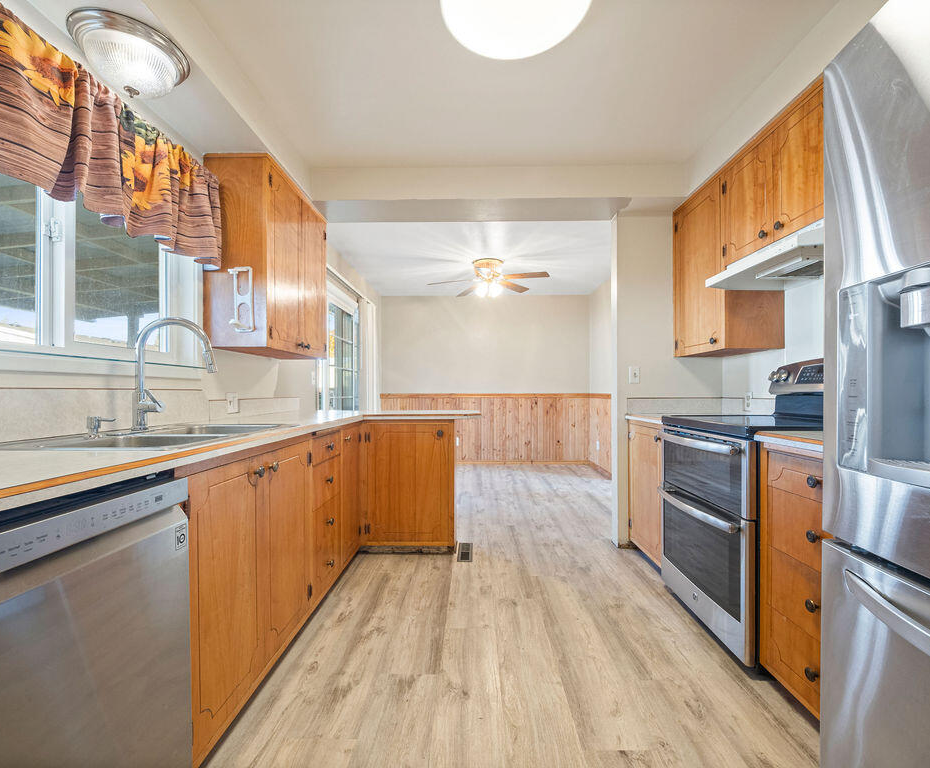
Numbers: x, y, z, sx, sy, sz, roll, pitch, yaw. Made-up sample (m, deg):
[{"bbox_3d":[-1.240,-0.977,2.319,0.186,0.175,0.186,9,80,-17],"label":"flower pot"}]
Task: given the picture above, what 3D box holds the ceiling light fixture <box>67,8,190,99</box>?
[{"bbox_3d":[-1.205,-1.145,1.502,0.348,0.125,0.348,0,-1,1],"label":"ceiling light fixture"}]

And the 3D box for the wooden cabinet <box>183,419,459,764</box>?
[{"bbox_3d":[-0.686,0.669,2.172,1.220,0.870,2.165,0,-1,1],"label":"wooden cabinet"}]

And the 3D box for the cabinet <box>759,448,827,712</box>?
[{"bbox_3d":[1.414,0.643,1.256,0.624,0.835,0.530,0,-1,1],"label":"cabinet"}]

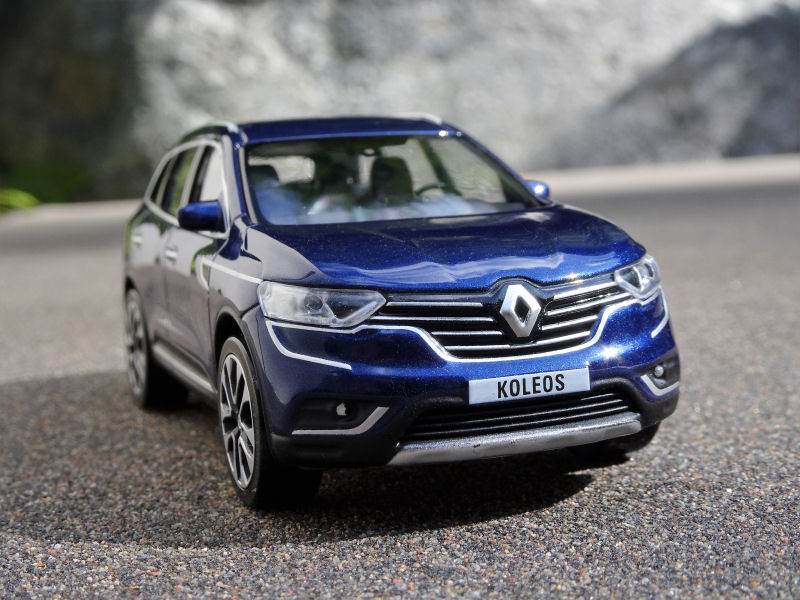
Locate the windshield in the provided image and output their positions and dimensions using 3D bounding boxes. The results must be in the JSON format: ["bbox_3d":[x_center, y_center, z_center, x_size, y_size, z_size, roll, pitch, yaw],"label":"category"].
[{"bbox_3d":[-0.001,-0.014,0.146,0.033,0.003,0.019,-5,37,-19],"label":"windshield"}]

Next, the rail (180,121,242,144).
[{"bbox_3d":[-0.025,-0.021,0.171,0.002,0.002,0.039,-5,6,-19],"label":"rail"}]

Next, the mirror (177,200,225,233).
[{"bbox_3d":[-0.021,-0.009,0.142,0.005,0.004,0.004,-5,6,-19],"label":"mirror"}]

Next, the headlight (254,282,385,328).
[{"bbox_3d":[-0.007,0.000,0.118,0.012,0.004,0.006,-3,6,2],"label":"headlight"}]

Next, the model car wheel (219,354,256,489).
[{"bbox_3d":[-0.014,0.012,0.131,0.004,0.015,0.015,-5,6,-19],"label":"model car wheel"}]

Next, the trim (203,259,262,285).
[{"bbox_3d":[-0.016,-0.003,0.129,0.001,0.001,0.021,-5,9,-19],"label":"trim"}]

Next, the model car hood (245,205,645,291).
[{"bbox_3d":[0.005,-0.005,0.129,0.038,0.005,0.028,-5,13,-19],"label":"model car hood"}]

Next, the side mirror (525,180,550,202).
[{"bbox_3d":[0.016,-0.012,0.156,0.005,0.004,0.004,-5,6,-19],"label":"side mirror"}]

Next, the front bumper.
[{"bbox_3d":[0.008,0.007,0.123,0.042,0.013,0.015,-5,6,-19],"label":"front bumper"}]

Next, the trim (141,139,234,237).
[{"bbox_3d":[-0.026,-0.014,0.163,0.004,0.011,0.054,-5,6,-19],"label":"trim"}]

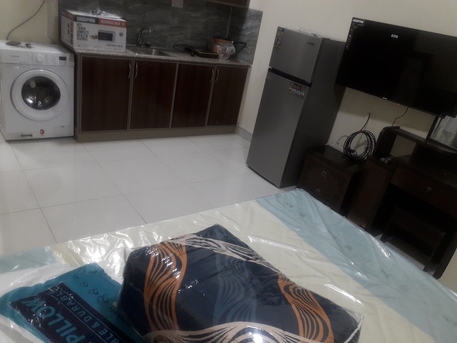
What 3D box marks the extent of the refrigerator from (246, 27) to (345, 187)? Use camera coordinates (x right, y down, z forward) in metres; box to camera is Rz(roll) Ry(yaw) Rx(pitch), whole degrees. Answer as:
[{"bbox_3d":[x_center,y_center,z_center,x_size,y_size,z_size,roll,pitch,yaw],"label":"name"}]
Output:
[{"bbox_3d":[0.704,-0.607,3.540,0.565,1.405,0.505,-8,31,-37],"label":"refrigerator"}]

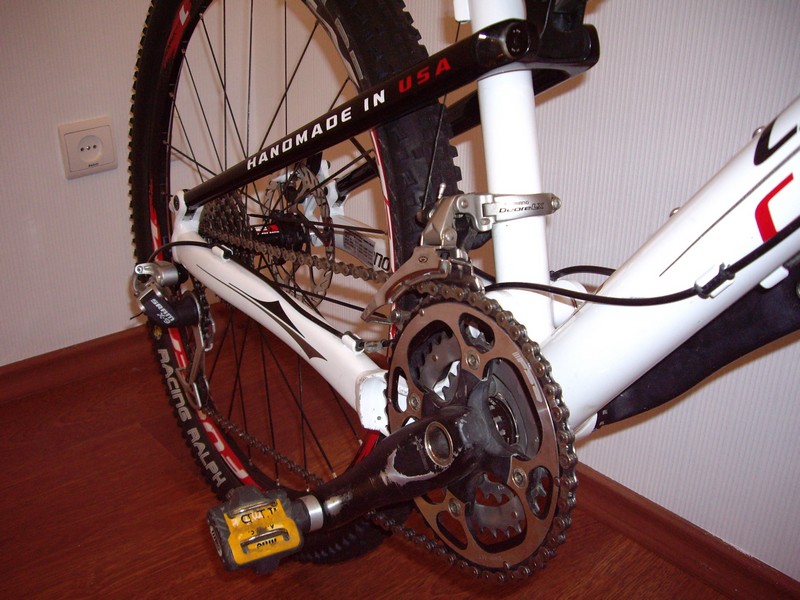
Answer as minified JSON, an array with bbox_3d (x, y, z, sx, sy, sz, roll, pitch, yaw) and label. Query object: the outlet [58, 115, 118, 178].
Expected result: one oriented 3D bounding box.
[{"bbox_3d":[-0.434,-0.212,1.236,0.080,0.080,0.013,-22,34,-39],"label":"outlet"}]

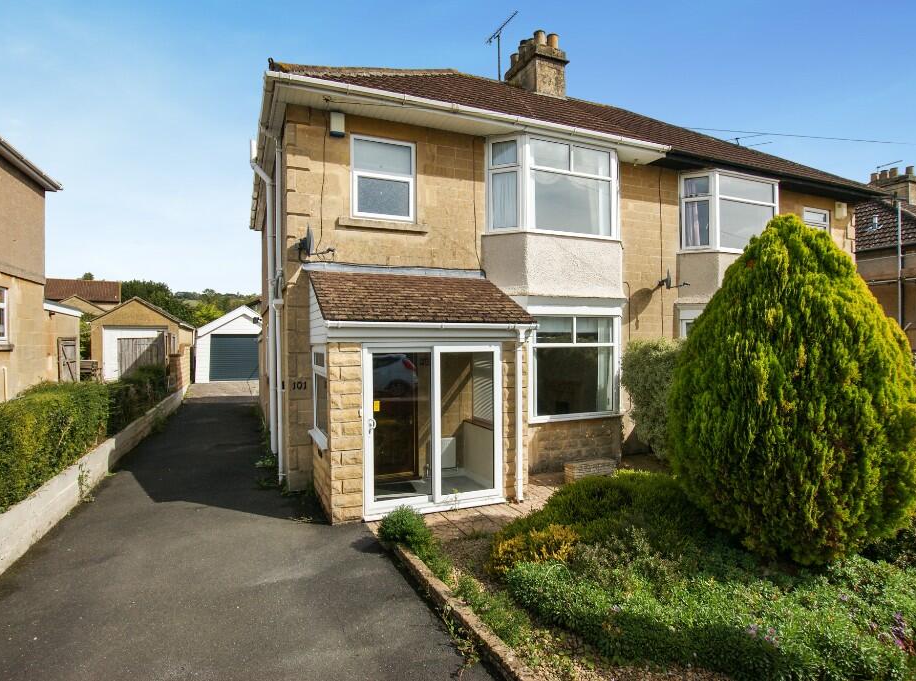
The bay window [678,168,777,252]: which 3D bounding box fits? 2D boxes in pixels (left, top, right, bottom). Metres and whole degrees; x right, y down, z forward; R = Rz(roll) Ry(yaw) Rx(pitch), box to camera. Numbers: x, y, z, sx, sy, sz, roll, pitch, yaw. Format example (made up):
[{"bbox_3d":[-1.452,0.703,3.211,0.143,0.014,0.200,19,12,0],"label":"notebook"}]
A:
[{"bbox_3d":[5.417,-2.400,8.840,2.420,1.500,0.500,0,0,-21],"label":"bay window"}]

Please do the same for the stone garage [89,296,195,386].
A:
[{"bbox_3d":[-13.010,-0.025,19.229,2.950,3.150,5.300,0,-1,-25],"label":"stone garage"}]

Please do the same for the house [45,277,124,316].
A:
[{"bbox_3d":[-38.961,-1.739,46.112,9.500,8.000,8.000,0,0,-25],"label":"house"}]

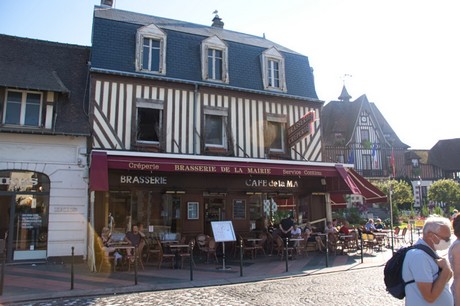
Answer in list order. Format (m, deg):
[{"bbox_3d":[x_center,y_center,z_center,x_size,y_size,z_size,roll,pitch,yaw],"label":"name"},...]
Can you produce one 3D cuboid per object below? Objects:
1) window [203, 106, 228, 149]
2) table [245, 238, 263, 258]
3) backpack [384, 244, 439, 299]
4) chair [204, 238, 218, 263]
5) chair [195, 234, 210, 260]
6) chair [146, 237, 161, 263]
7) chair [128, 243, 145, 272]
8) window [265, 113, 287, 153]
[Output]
[{"bbox_3d":[-0.611,-1.102,15.229,1.102,1.857,0.200,3,-11,-22],"label":"window"},{"bbox_3d":[0.900,3.652,13.161,0.600,0.740,0.600,3,-10,-20],"label":"table"},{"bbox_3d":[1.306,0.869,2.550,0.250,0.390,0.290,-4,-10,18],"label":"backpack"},{"bbox_3d":[-0.636,3.465,12.330,0.450,0.860,0.520,1,-10,-10],"label":"chair"},{"bbox_3d":[-1.017,3.518,12.761,0.550,0.910,0.480,-5,-11,25],"label":"chair"},{"bbox_3d":[-2.773,3.520,12.597,0.540,0.890,0.470,3,-10,-20],"label":"chair"},{"bbox_3d":[-2.862,3.198,10.718,0.540,0.890,0.470,3,-10,-18],"label":"chair"},{"bbox_3d":[2.231,-0.940,16.389,1.095,1.855,0.200,3,-11,-22],"label":"window"}]

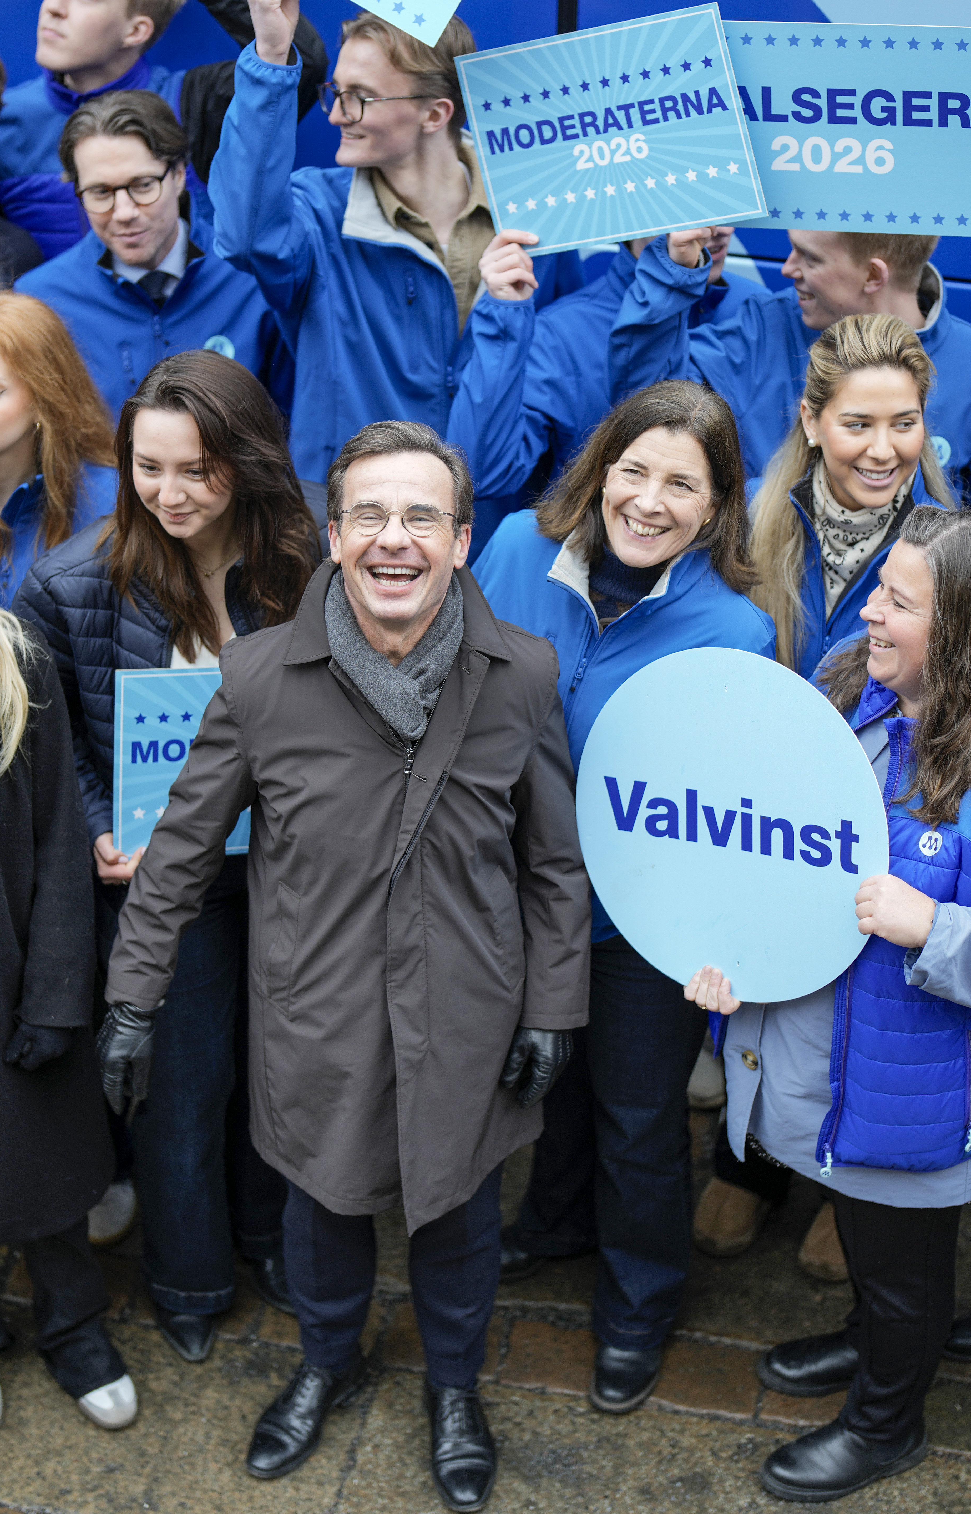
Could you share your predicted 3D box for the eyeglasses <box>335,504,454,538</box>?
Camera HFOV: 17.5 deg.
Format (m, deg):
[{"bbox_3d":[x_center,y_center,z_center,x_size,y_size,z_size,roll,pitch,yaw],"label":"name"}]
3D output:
[{"bbox_3d":[-0.109,-0.293,3.880,0.140,0.044,0.135,2,5,2],"label":"eyeglasses"}]

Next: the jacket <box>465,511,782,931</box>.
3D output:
[{"bbox_3d":[0.185,-0.026,4.387,0.480,0.650,0.290,9,36,12],"label":"jacket"}]

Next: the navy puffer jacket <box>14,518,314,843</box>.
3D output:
[{"bbox_3d":[-0.469,-0.100,4.634,0.530,0.630,0.340,-2,32,-4],"label":"navy puffer jacket"}]

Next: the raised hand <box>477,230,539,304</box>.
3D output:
[{"bbox_3d":[0.034,-0.687,4.412,0.085,0.105,0.085,0,35,0],"label":"raised hand"}]

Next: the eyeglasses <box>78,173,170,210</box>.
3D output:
[{"bbox_3d":[-0.508,-0.844,4.585,0.140,0.045,0.135,1,32,15],"label":"eyeglasses"}]

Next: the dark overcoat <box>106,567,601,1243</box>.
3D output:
[{"bbox_3d":[-0.177,0.228,4.388,0.700,1.000,0.400,-1,32,-3],"label":"dark overcoat"}]

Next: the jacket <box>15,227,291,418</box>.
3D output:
[{"bbox_3d":[-0.565,-0.478,5.200,0.520,0.750,0.320,-2,32,-4],"label":"jacket"}]

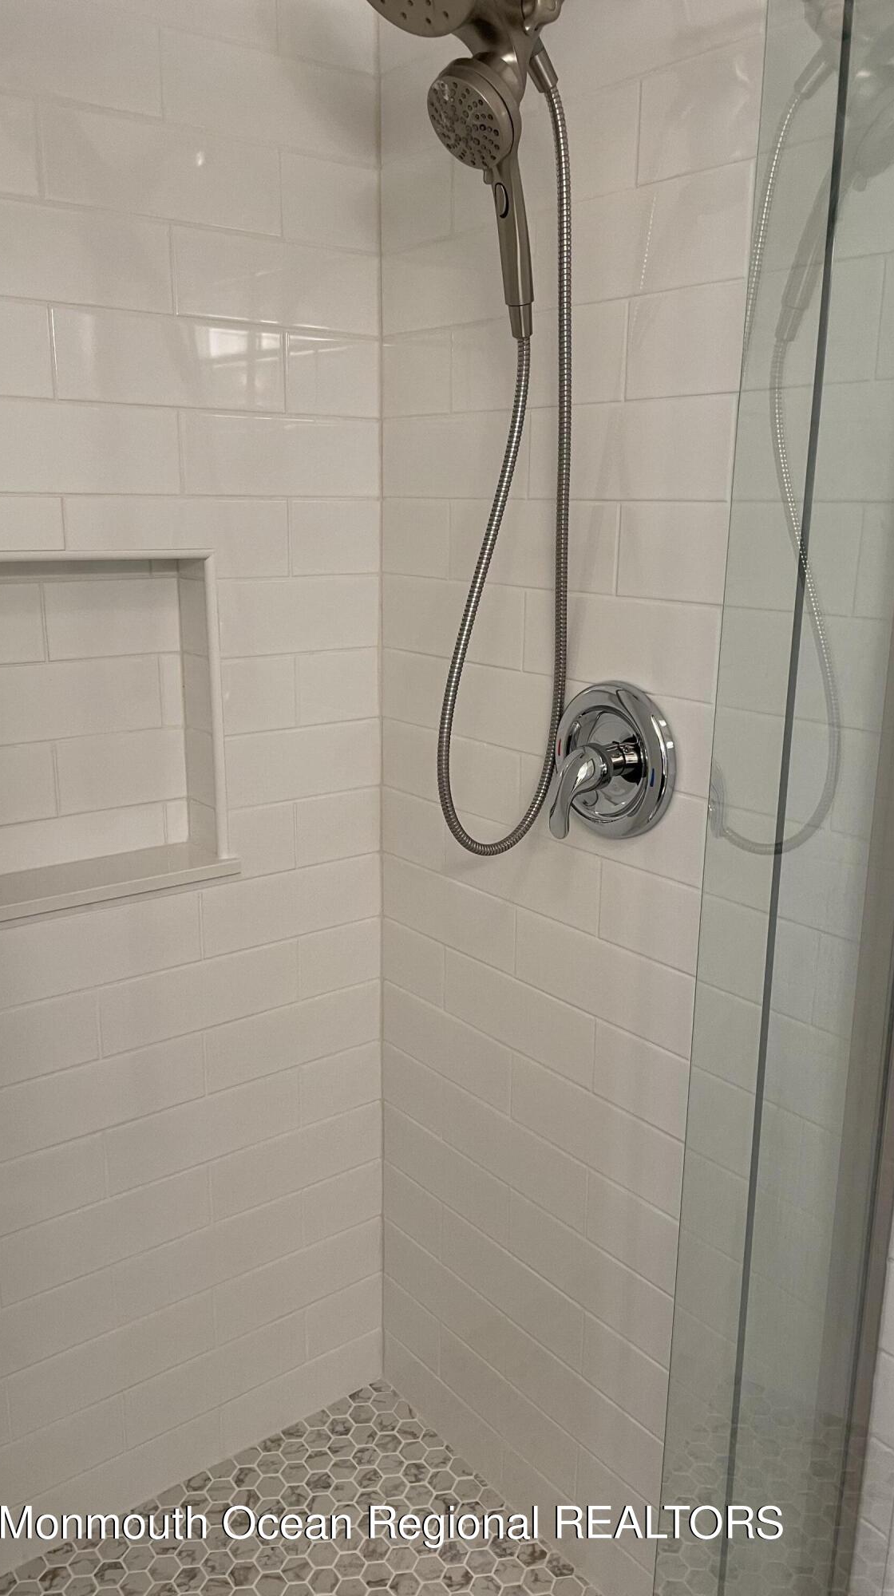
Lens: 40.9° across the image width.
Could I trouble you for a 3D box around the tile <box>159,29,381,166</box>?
[{"bbox_3d":[-0.209,-0.848,1.457,0.292,0.104,0.010,-10,18,-37],"label":"tile"}]

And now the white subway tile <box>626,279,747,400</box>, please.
[{"bbox_3d":[0.291,-0.448,1.171,0.009,0.100,0.301,-10,18,-37],"label":"white subway tile"}]

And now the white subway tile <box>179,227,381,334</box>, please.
[{"bbox_3d":[-0.210,-0.650,1.520,0.298,0.100,0.009,-10,18,-37],"label":"white subway tile"}]

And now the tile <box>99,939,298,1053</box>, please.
[{"bbox_3d":[-0.337,0.271,1.651,0.301,0.101,0.010,-10,18,-37],"label":"tile"}]

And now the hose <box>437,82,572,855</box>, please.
[{"bbox_3d":[0.068,-0.326,1.330,0.147,0.826,0.064,1,14,0],"label":"hose"}]

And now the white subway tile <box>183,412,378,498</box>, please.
[{"bbox_3d":[-0.212,-0.449,1.571,0.298,0.100,0.009,-10,18,-37],"label":"white subway tile"}]

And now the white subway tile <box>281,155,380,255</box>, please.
[{"bbox_3d":[-0.148,-0.764,1.545,0.150,0.102,0.009,-10,18,-37],"label":"white subway tile"}]

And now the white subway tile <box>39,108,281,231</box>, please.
[{"bbox_3d":[-0.326,-0.724,1.395,0.301,0.101,0.010,-10,18,-37],"label":"white subway tile"}]

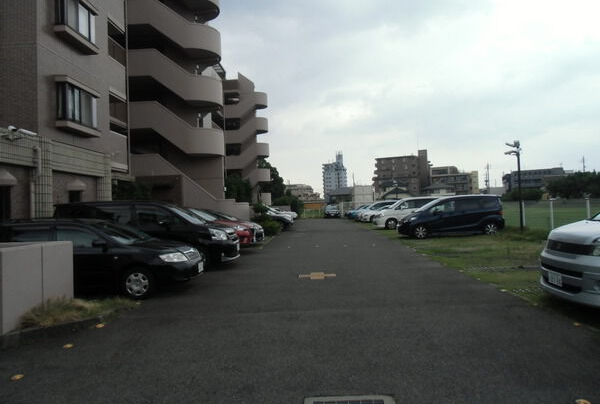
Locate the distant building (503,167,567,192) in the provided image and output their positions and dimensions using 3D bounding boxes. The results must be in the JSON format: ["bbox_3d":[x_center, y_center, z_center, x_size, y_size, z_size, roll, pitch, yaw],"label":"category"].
[{"bbox_3d":[93.000,-6.929,165.000,23.000,12.200,11.000,-2,0,35],"label":"distant building"}]

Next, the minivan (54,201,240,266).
[{"bbox_3d":[-3.999,0.847,11.139,4.620,1.850,1.720,-2,-1,3],"label":"minivan"}]

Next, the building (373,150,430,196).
[{"bbox_3d":[41.532,-8.787,170.140,21.000,22.500,15.000,-2,-1,18],"label":"building"}]

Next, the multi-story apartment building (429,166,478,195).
[{"bbox_3d":[65.841,-6.500,178.108,18.000,16.500,14.000,-2,-1,34],"label":"multi-story apartment building"}]

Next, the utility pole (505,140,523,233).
[{"bbox_3d":[8.780,-0.601,17.000,0.700,3.800,0.400,-2,0,-9],"label":"utility pole"}]

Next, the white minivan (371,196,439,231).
[{"bbox_3d":[6.465,0.663,23.393,4.600,1.730,1.710,-2,-1,1],"label":"white minivan"}]

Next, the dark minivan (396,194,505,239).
[{"bbox_3d":[6.000,0.546,17.200,4.220,1.715,1.700,-2,0,2],"label":"dark minivan"}]

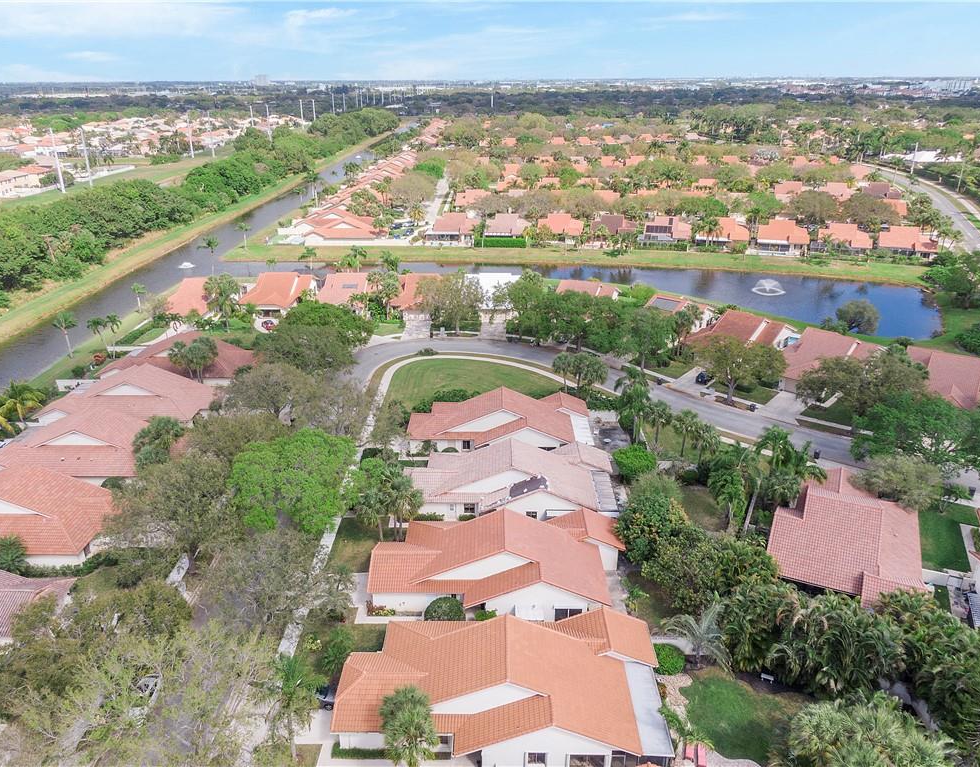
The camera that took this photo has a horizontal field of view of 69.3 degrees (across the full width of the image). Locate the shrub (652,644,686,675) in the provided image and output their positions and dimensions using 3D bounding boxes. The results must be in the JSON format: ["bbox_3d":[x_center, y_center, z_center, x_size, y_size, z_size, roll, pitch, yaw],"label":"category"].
[{"bbox_3d":[14.511,22.152,58.395,2.800,2.100,2.700,0,23,0],"label":"shrub"}]

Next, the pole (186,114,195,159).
[{"bbox_3d":[-177.648,-146.376,420.957,0.900,24.700,0.900,0,23,0],"label":"pole"}]

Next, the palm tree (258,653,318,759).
[{"bbox_3d":[-13.426,22.759,48.659,3.951,8.914,3.951,0,23,0],"label":"palm tree"}]

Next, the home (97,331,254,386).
[{"bbox_3d":[-49.871,-3.997,114.504,22.300,6.500,13.400,0,23,0],"label":"home"}]

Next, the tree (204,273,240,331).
[{"bbox_3d":[-50.575,-14.900,134.090,5.900,11.100,5.900,0,23,0],"label":"tree"}]

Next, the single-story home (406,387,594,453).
[{"bbox_3d":[1.425,4.655,91.338,23.200,6.200,12.900,0,23,0],"label":"single-story home"}]

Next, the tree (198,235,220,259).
[{"bbox_3d":[-67.952,-30.193,171.453,4.700,9.900,4.700,0,23,0],"label":"tree"}]

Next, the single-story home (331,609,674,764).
[{"bbox_3d":[0.789,21.543,52.118,23.750,6.200,12.700,0,23,0],"label":"single-story home"}]

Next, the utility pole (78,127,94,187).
[{"bbox_3d":[-175.884,-98.649,309.444,0.900,25.200,0.900,0,23,0],"label":"utility pole"}]

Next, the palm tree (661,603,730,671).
[{"bbox_3d":[16.549,20.765,57.187,5.577,5.585,5.577,0,23,0],"label":"palm tree"}]

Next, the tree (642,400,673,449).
[{"bbox_3d":[21.927,5.345,91.897,4.000,6.500,4.000,0,23,0],"label":"tree"}]

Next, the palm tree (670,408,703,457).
[{"bbox_3d":[24.511,6.396,89.253,3.887,6.633,3.887,0,23,0],"label":"palm tree"}]

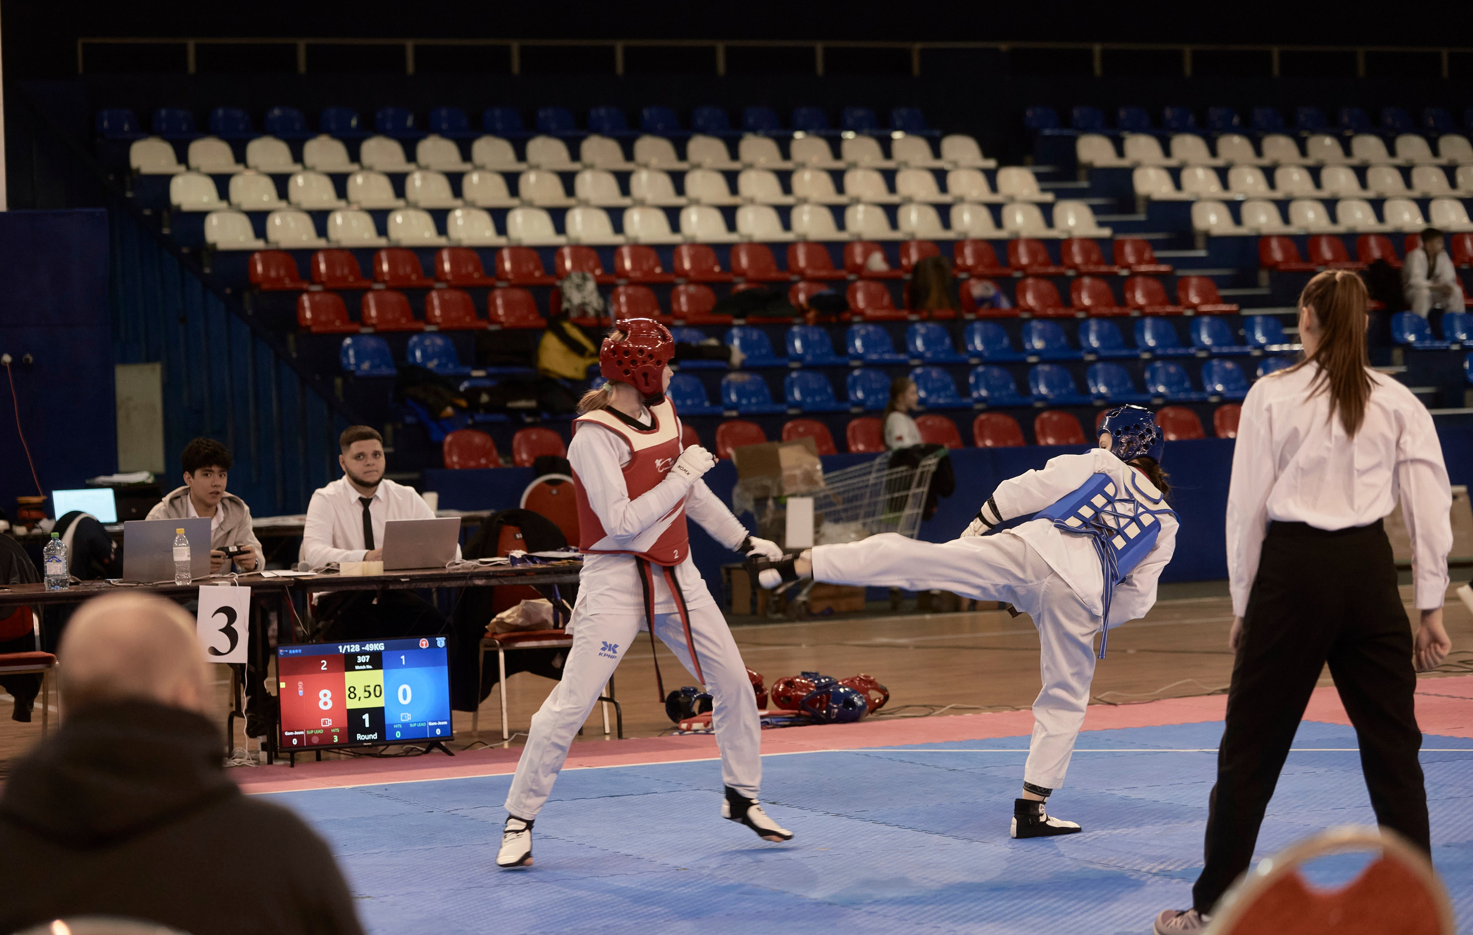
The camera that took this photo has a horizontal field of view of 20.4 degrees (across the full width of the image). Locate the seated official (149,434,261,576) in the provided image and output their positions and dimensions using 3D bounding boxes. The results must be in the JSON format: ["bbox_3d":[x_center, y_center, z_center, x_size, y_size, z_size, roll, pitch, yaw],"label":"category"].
[{"bbox_3d":[-2.065,0.521,16.485,0.520,1.276,0.760,-2,2,-26],"label":"seated official"}]

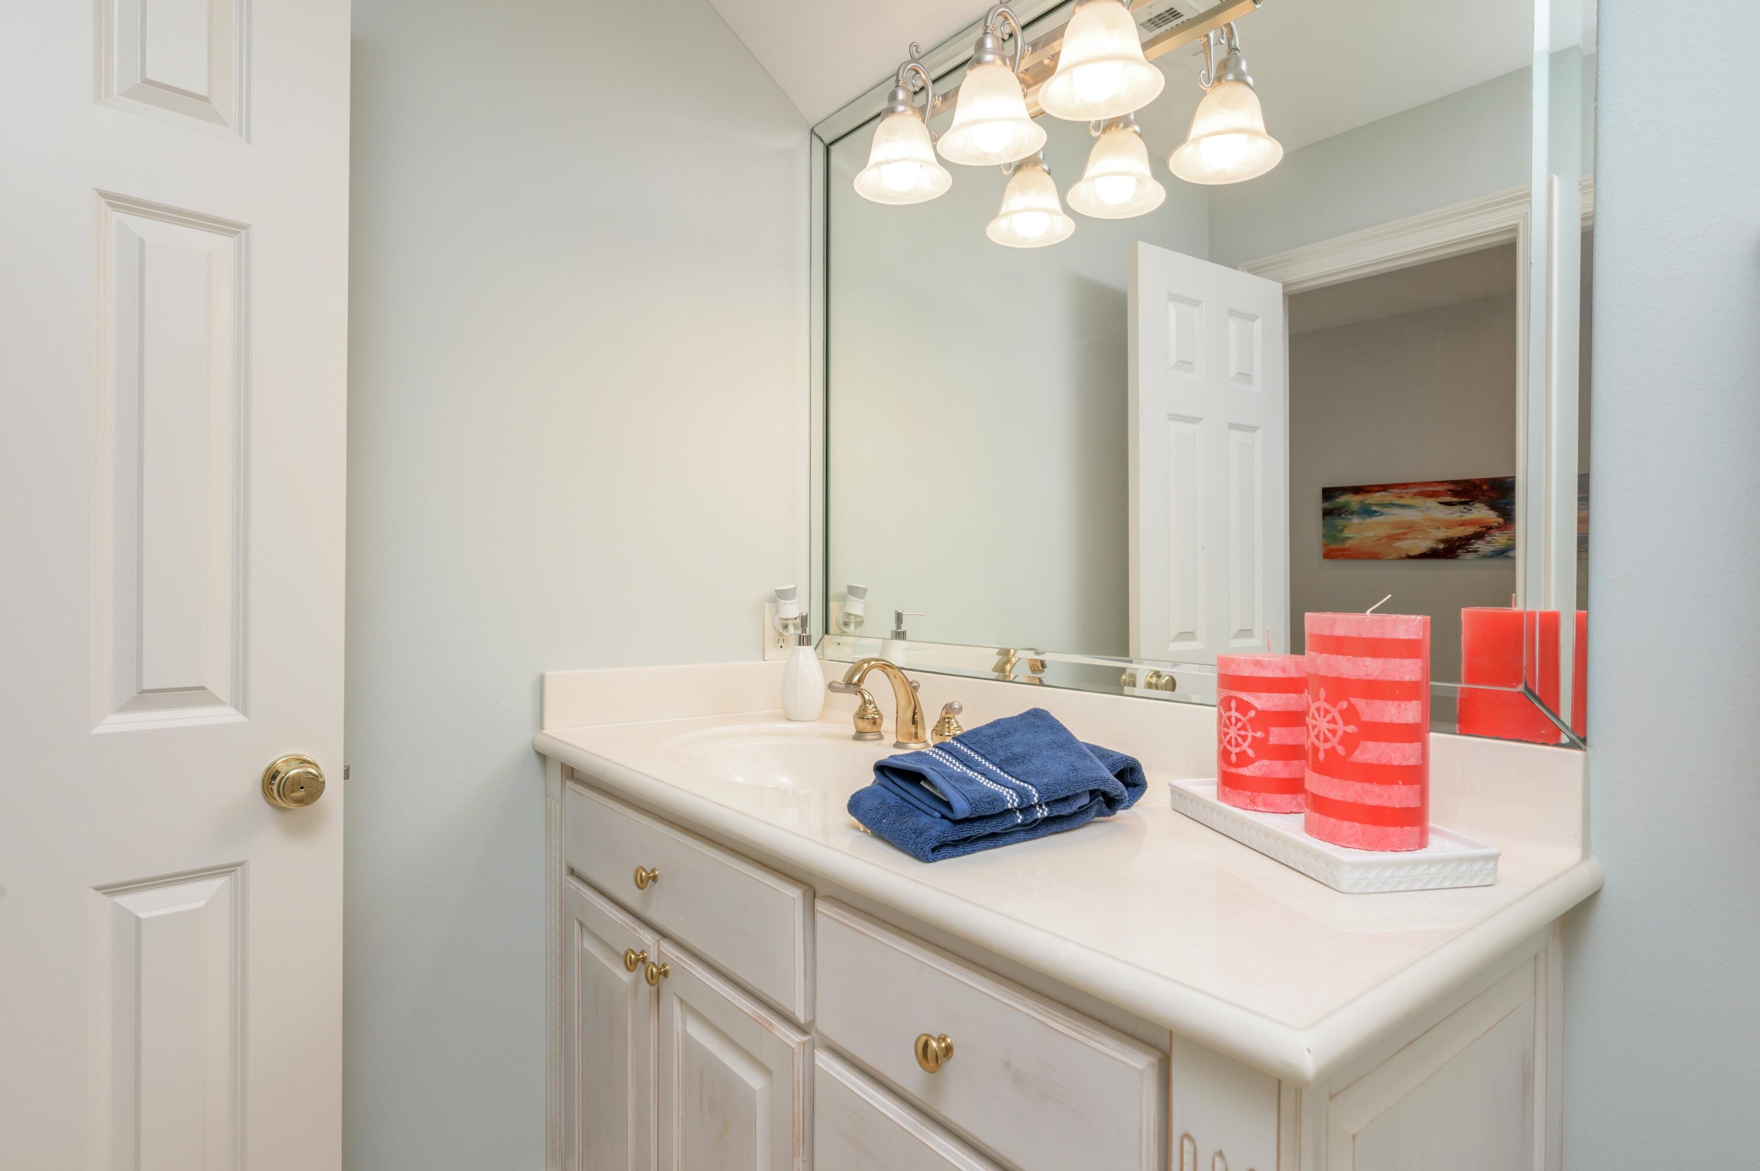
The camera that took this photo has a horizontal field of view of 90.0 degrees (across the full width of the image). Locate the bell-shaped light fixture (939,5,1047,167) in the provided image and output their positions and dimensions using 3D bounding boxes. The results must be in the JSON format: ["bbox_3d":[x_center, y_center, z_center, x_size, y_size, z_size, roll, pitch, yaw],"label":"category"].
[{"bbox_3d":[0.161,-0.721,1.230,0.165,0.208,0.152,0,0,0],"label":"bell-shaped light fixture"}]

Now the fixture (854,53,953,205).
[{"bbox_3d":[0.041,-0.728,1.364,0.165,0.208,0.152,0,0,0],"label":"fixture"}]

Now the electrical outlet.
[{"bbox_3d":[-0.197,0.093,1.765,0.072,0.116,0.010,0,0,-38],"label":"electrical outlet"}]

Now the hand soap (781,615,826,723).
[{"bbox_3d":[-0.143,0.149,1.642,0.081,0.198,0.088,0,0,0],"label":"hand soap"}]

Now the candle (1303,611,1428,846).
[{"bbox_3d":[0.449,0.130,0.818,0.104,0.205,0.104,0,0,-13],"label":"candle"}]

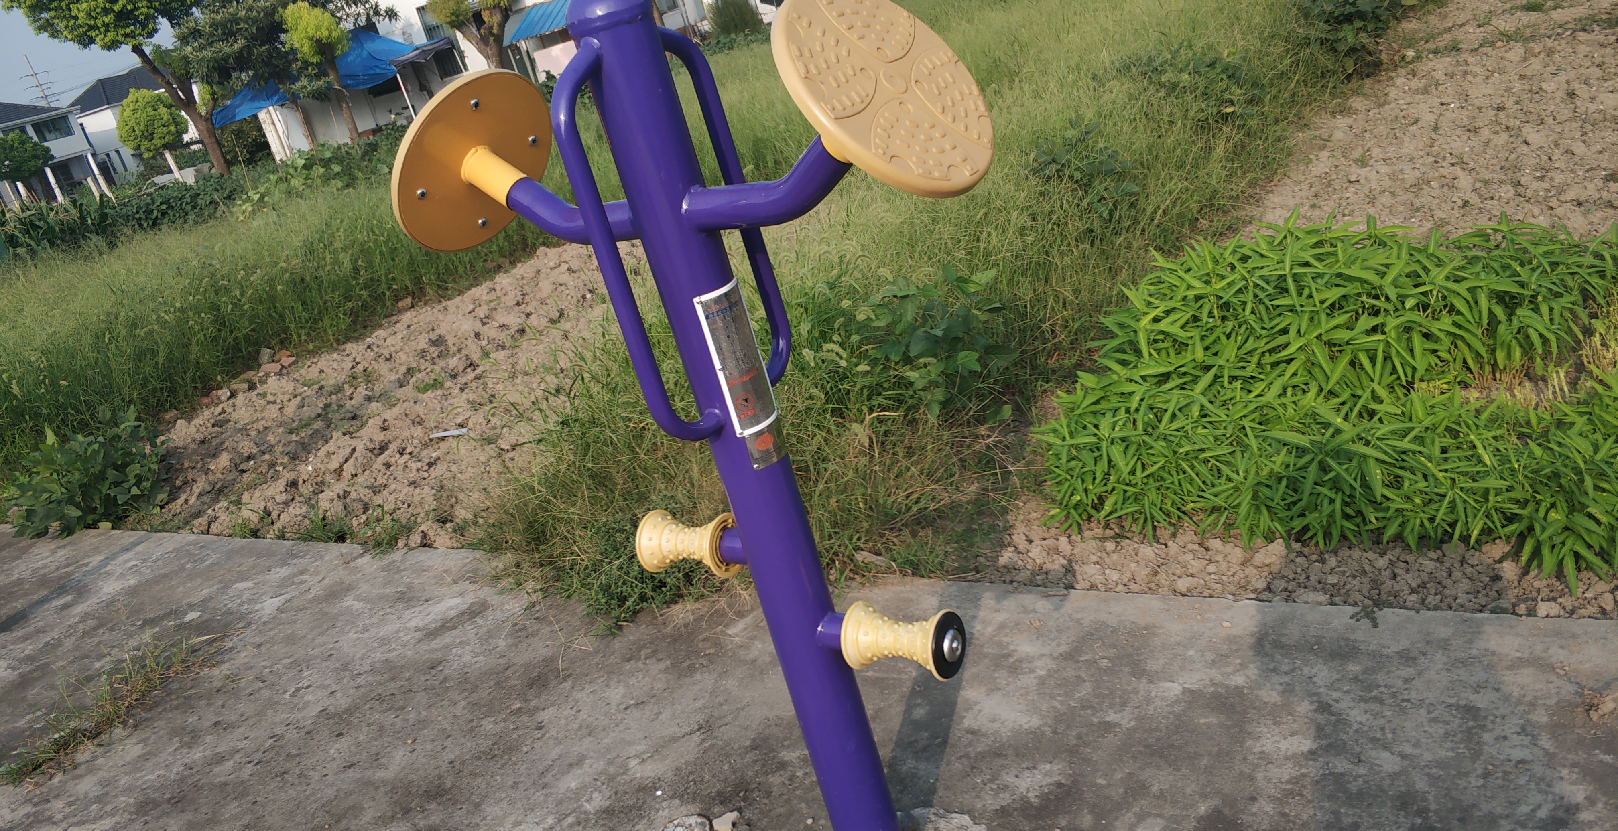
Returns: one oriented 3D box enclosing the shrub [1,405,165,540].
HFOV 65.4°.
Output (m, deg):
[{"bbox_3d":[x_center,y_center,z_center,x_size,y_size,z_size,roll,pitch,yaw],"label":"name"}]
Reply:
[{"bbox_3d":[-3.567,0.261,6.122,0.720,0.480,0.650,-27,22,-28],"label":"shrub"}]

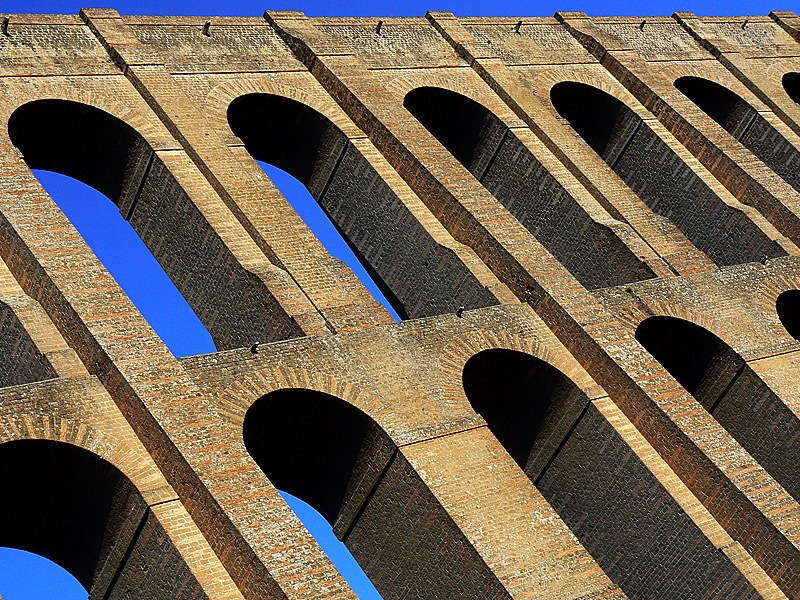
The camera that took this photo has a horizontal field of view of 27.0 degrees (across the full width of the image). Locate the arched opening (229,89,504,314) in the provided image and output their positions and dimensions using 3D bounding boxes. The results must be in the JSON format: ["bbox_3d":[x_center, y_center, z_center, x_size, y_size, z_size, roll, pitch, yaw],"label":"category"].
[{"bbox_3d":[-3.371,-3.343,79.646,6.530,16.110,4.000,-9,-41,-42],"label":"arched opening"}]

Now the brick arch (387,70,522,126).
[{"bbox_3d":[1.398,-9.173,90.673,8.360,4.860,3.960,-9,-41,-42],"label":"brick arch"}]

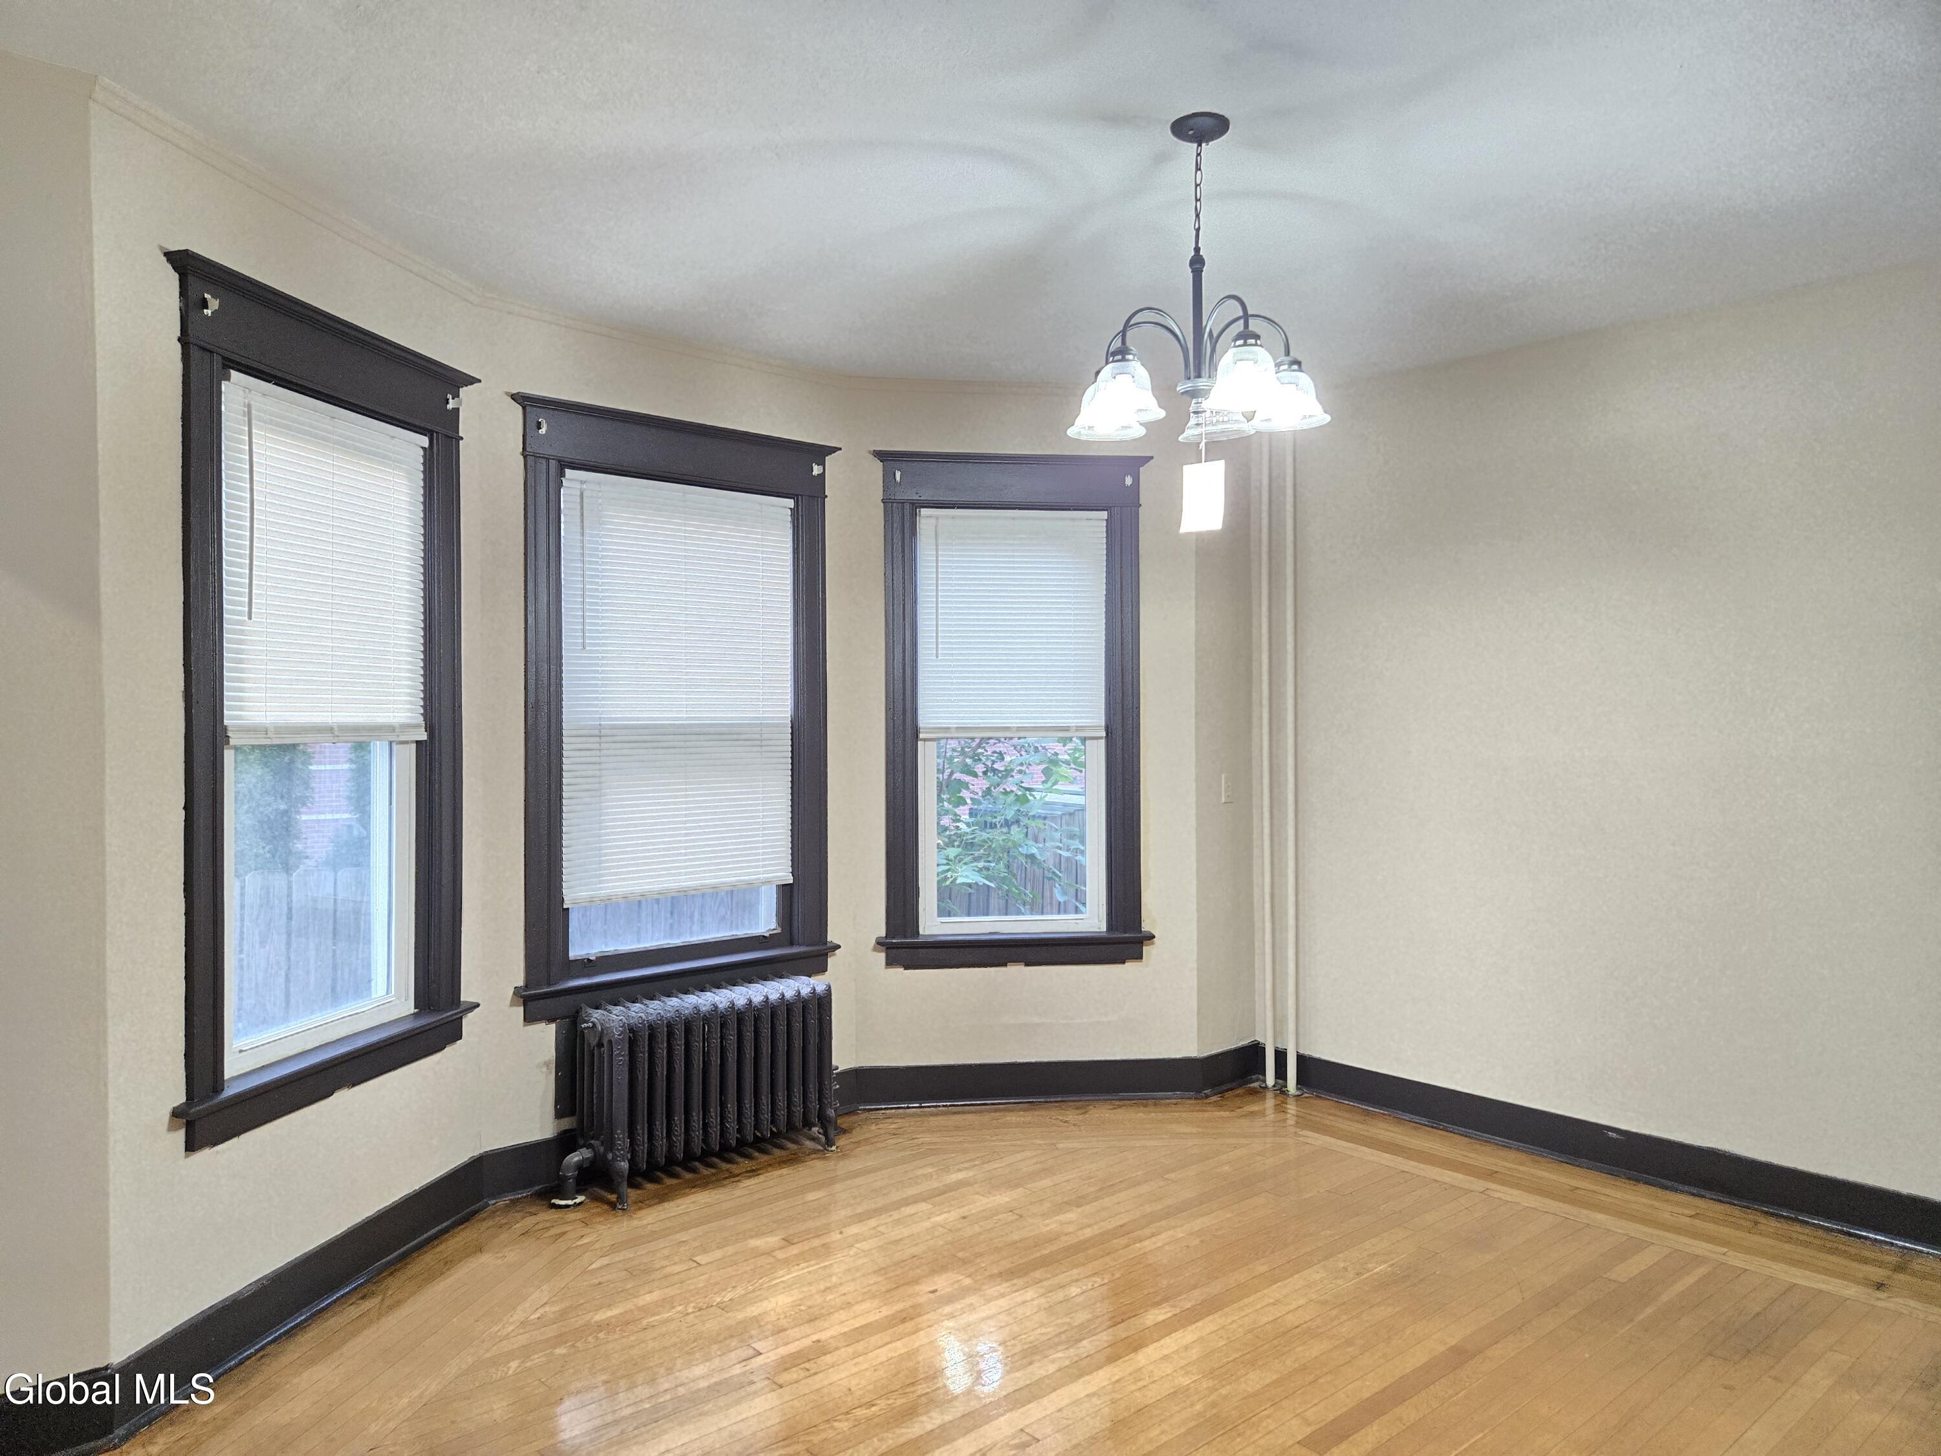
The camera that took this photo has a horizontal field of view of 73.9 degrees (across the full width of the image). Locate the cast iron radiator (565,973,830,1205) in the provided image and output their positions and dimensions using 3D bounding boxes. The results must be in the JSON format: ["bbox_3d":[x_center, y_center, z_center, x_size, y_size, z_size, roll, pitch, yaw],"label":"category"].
[{"bbox_3d":[-0.845,1.126,4.128,0.852,0.569,0.259,0,0,-42],"label":"cast iron radiator"}]

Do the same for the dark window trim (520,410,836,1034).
[{"bbox_3d":[-0.949,-0.060,4.301,1.190,1.899,0.130,0,0,-42],"label":"dark window trim"}]

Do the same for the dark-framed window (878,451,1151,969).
[{"bbox_3d":[0.163,-0.068,4.826,1.047,1.899,0.120,0,0,-7],"label":"dark-framed window"}]

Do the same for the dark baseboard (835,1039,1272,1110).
[{"bbox_3d":[0.335,1.325,4.885,1.682,0.152,0.177,0,0,-11],"label":"dark baseboard"}]

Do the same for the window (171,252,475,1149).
[{"bbox_3d":[-1.591,-0.053,3.236,0.130,1.899,1.065,0,0,12],"label":"window"}]

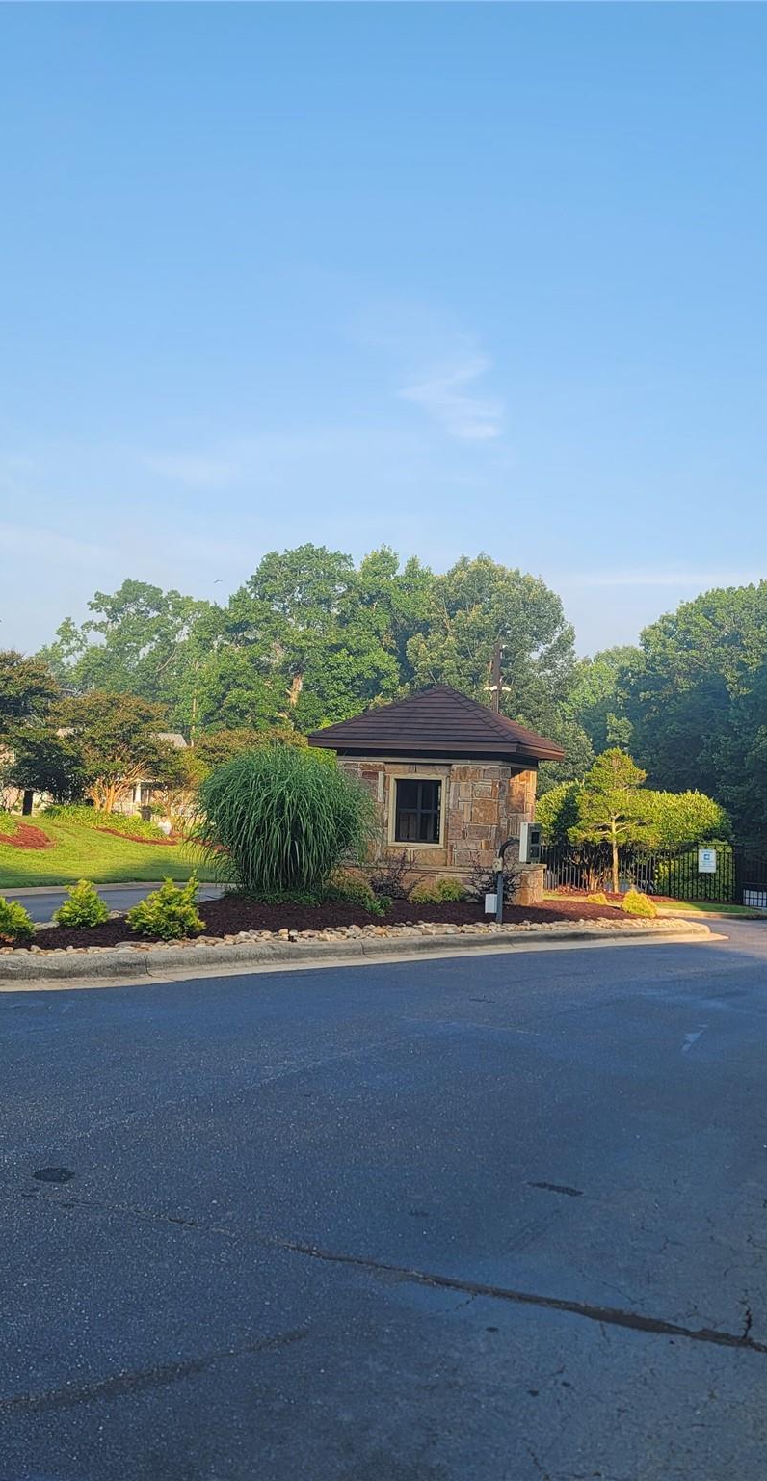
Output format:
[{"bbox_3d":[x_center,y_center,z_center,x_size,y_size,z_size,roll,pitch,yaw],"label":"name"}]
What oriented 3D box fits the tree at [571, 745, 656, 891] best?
[{"bbox_3d":[5.903,2.034,36.500,2.200,3.700,2.200,2,-3,9],"label":"tree"}]

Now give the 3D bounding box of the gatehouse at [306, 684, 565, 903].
[{"bbox_3d":[1.055,0.926,26.404,3.800,3.920,3.800,1,-3,19],"label":"gatehouse"}]

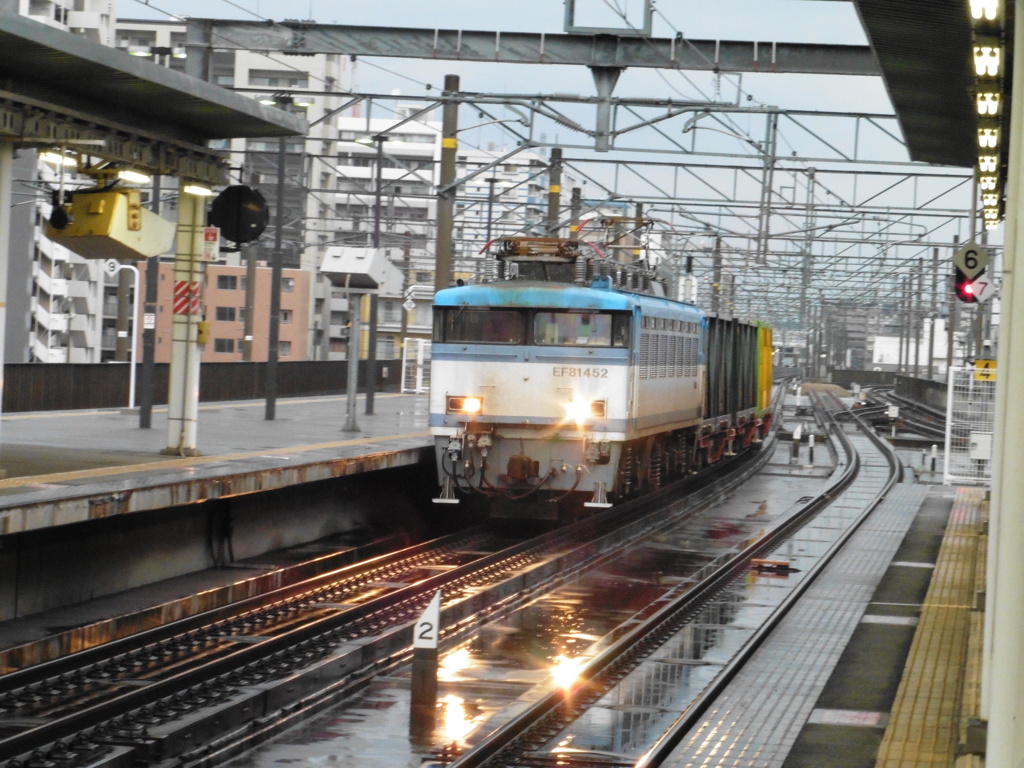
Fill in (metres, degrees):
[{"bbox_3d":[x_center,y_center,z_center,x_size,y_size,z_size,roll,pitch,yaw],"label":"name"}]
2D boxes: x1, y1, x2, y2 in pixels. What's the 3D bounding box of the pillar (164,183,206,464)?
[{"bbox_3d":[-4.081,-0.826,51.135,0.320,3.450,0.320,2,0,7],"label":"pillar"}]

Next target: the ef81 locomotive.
[{"bbox_3d":[1.208,-0.056,66.542,2.900,4.250,18.600,2,0,6],"label":"ef81 locomotive"}]

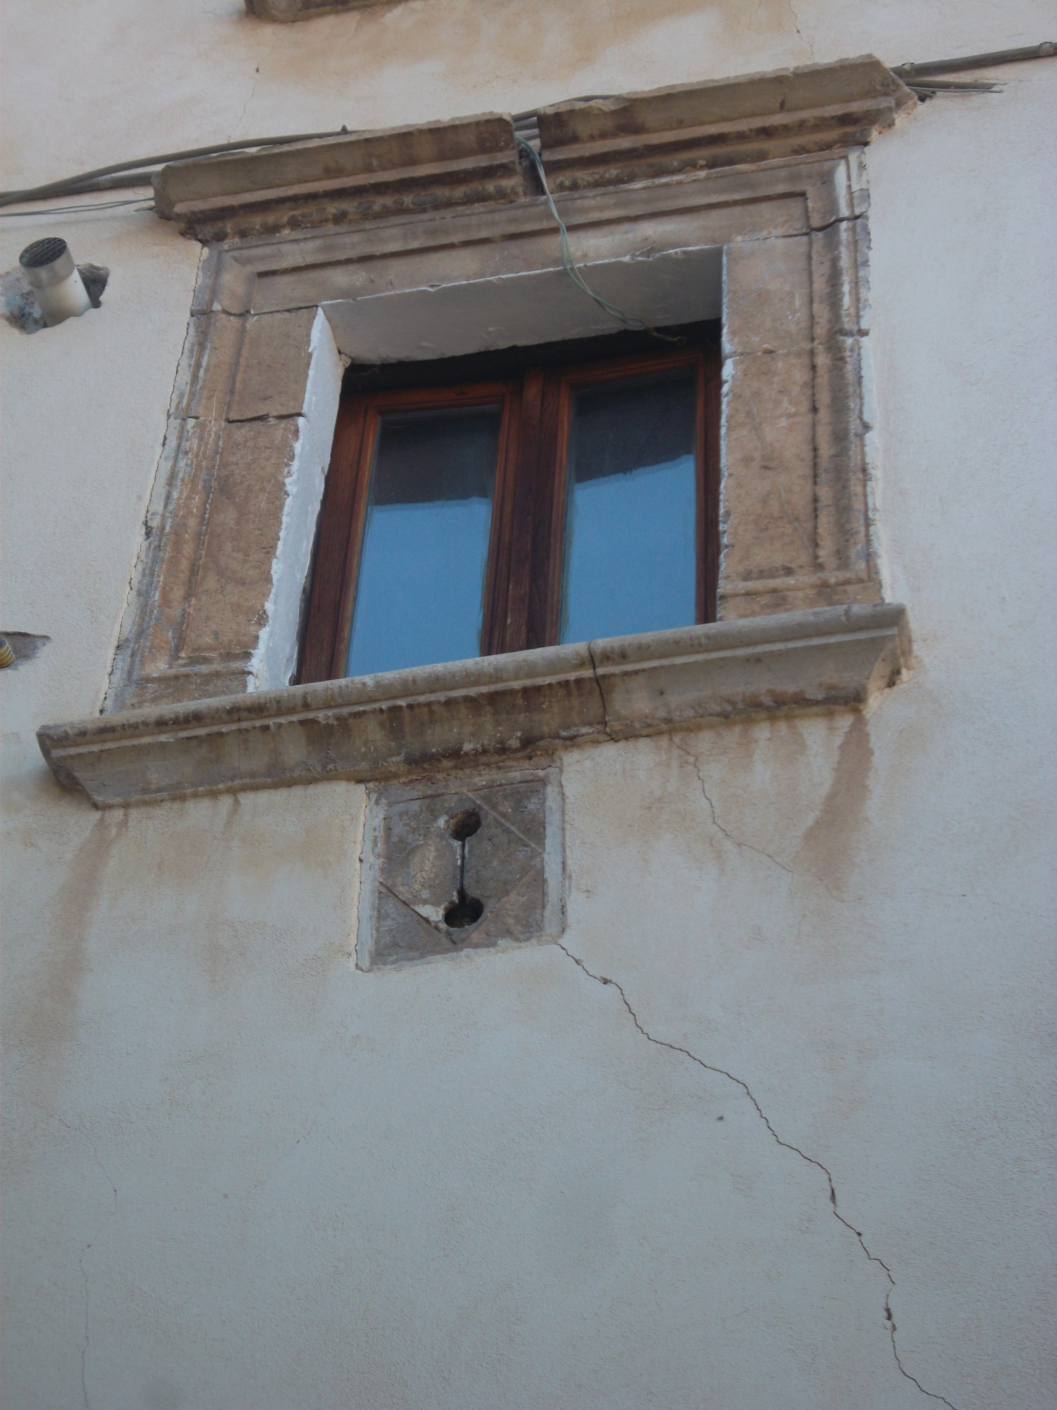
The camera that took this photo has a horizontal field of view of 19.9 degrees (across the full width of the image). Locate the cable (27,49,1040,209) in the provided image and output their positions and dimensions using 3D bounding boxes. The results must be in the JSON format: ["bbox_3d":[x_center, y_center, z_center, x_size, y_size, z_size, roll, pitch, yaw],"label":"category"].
[{"bbox_3d":[-0.054,-1.292,6.653,2.401,0.200,0.060,-7,-46,11],"label":"cable"}]

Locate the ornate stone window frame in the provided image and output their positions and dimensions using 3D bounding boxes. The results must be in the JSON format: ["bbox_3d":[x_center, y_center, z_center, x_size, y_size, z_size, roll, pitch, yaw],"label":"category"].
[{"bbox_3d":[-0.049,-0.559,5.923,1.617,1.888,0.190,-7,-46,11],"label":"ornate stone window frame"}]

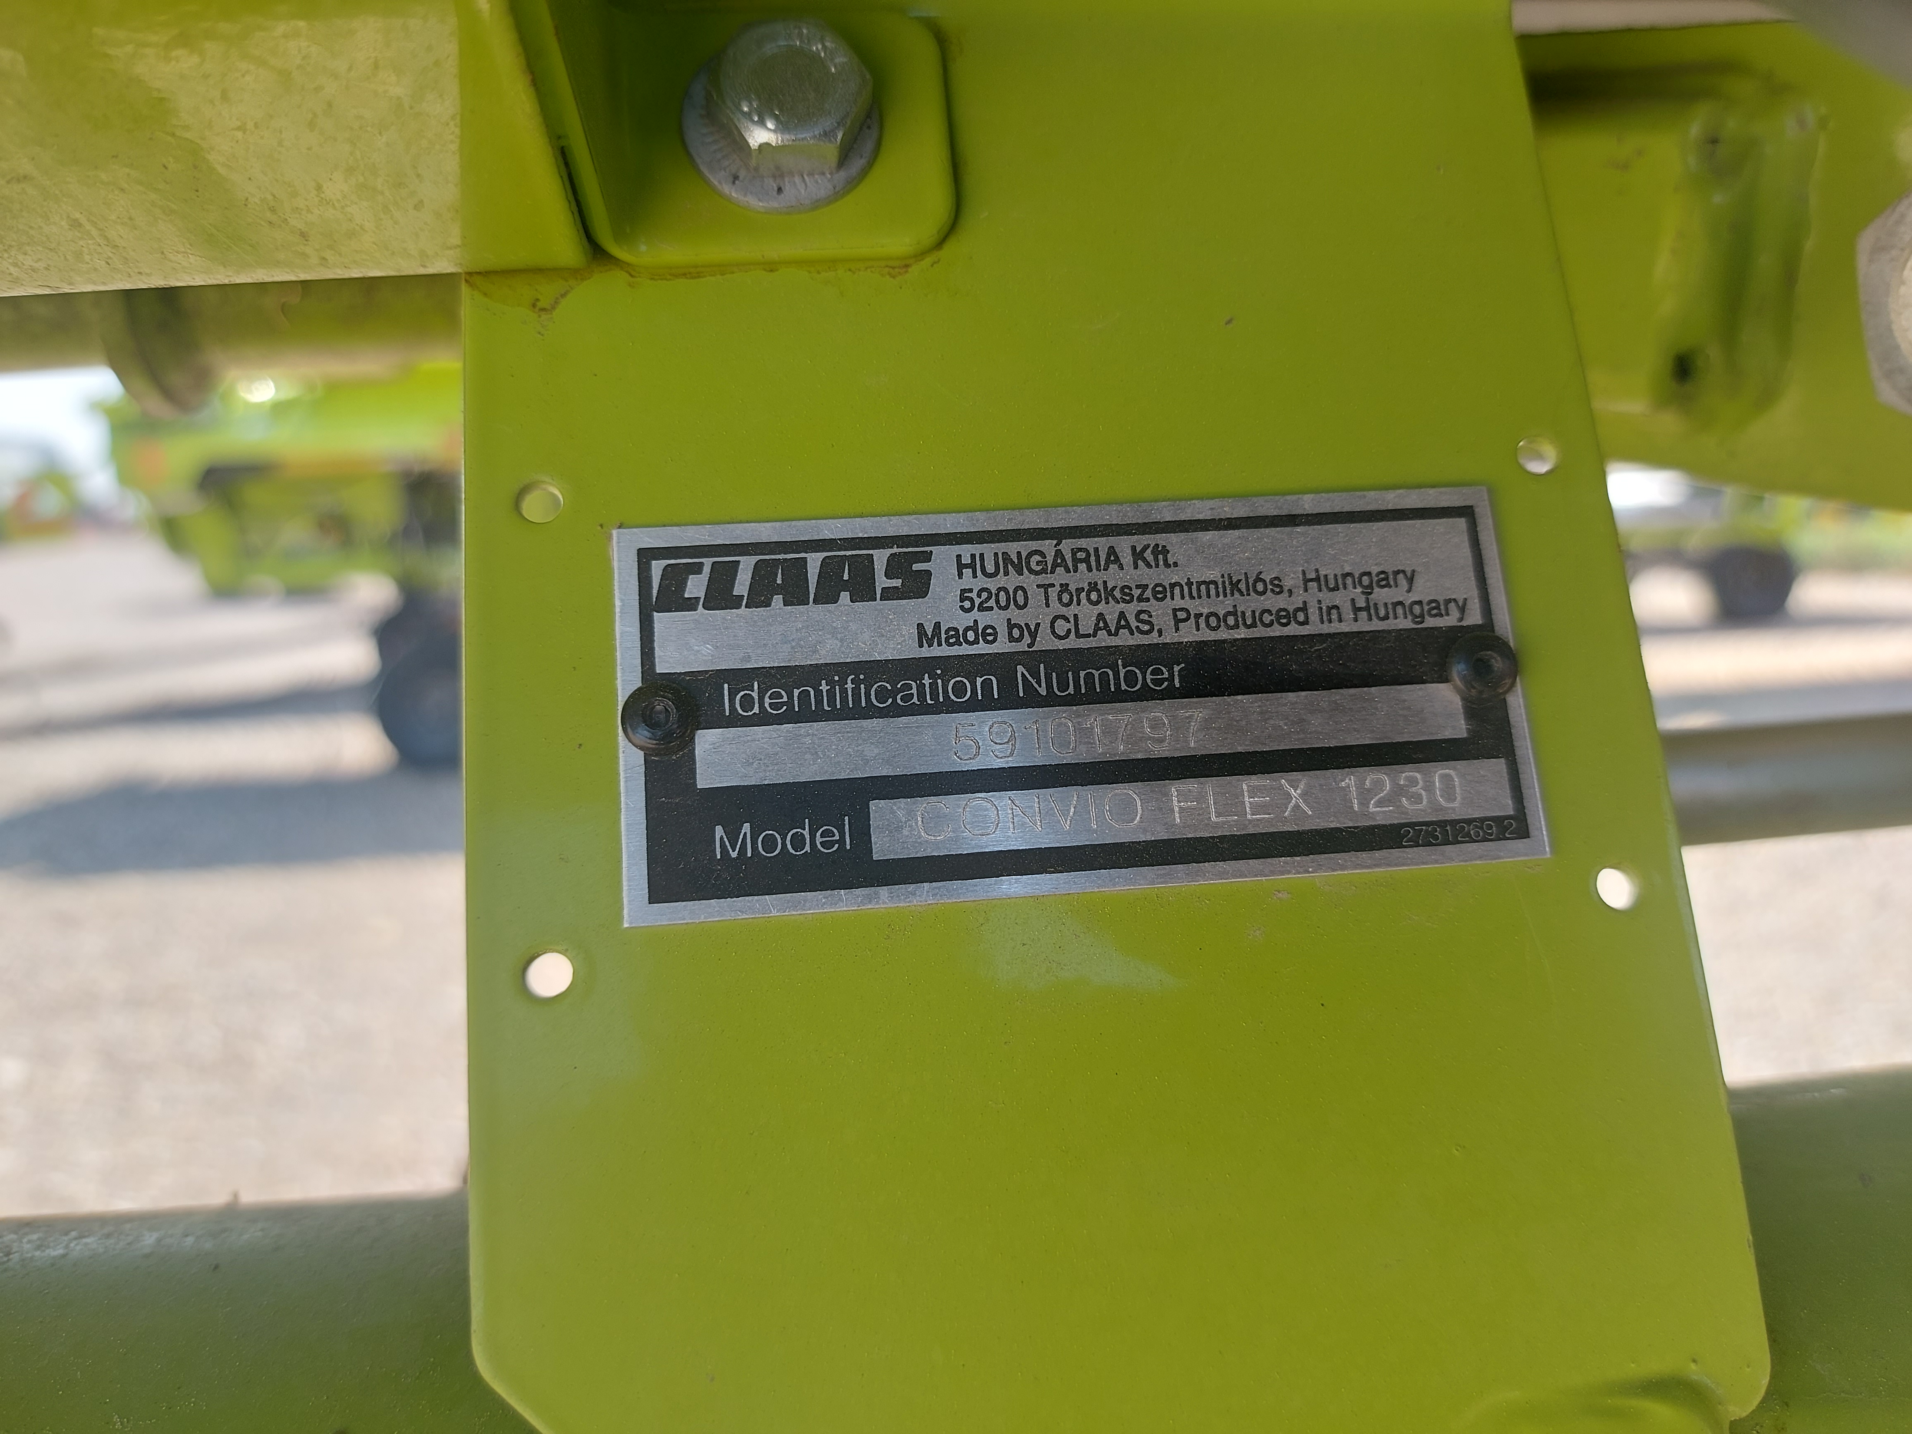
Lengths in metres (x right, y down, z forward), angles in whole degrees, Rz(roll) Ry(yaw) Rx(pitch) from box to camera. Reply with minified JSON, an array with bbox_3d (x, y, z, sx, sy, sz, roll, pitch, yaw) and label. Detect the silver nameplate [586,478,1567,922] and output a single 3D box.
[{"bbox_3d":[0.014,-0.003,0.148,0.102,0.044,0.002,-4,-12,-5],"label":"silver nameplate"}]

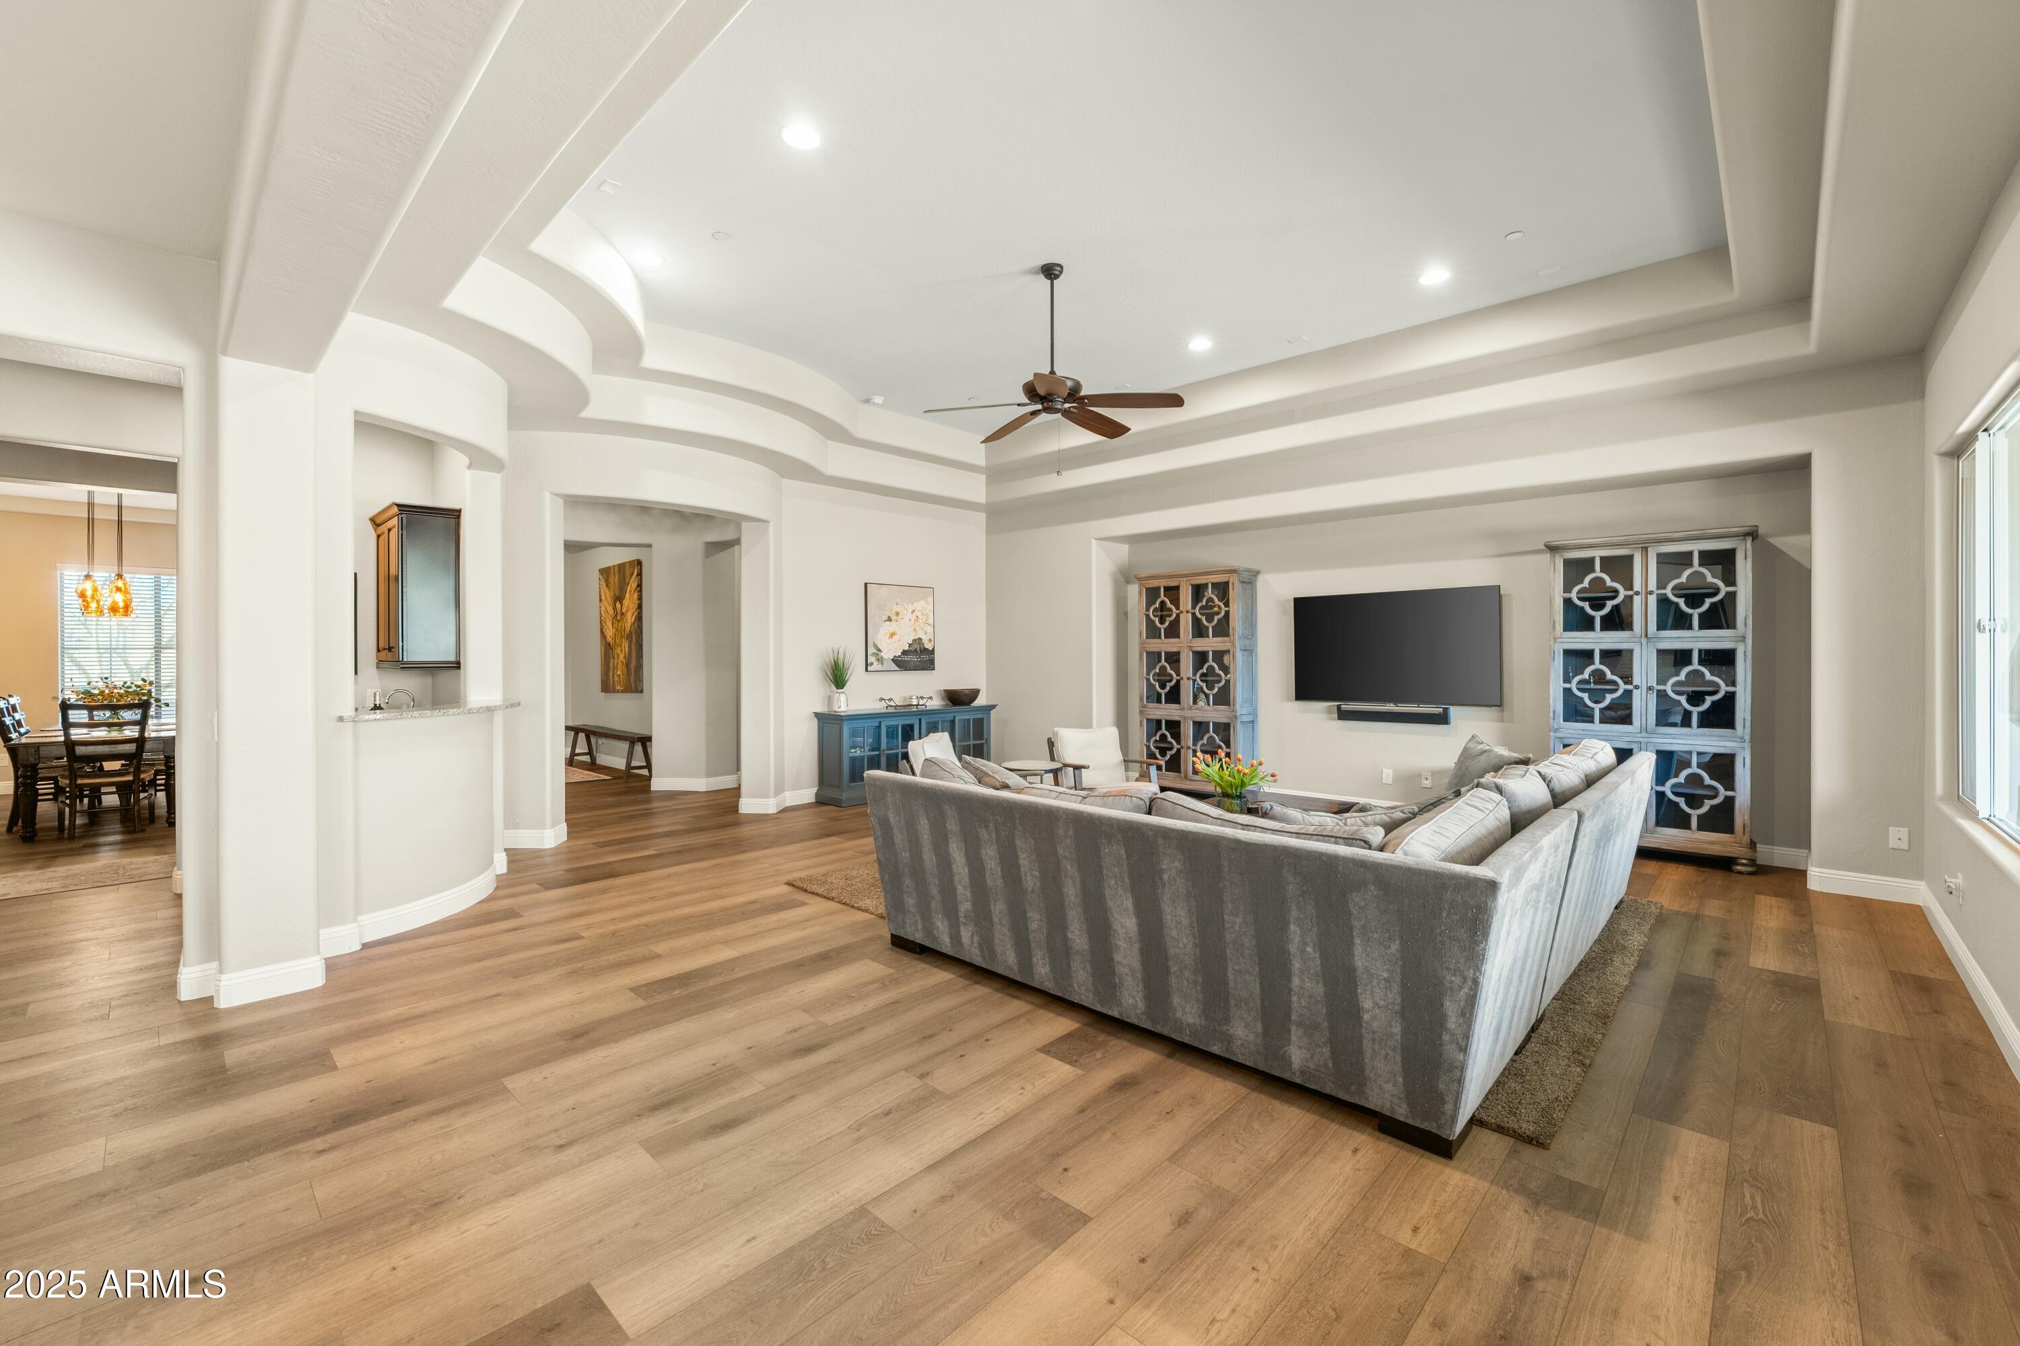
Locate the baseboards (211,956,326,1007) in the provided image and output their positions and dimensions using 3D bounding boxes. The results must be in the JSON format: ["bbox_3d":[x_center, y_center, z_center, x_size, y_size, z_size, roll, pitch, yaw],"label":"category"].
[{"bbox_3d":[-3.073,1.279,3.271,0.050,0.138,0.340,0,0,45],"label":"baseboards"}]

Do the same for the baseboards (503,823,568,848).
[{"bbox_3d":[-3.665,1.266,6.112,0.335,0.138,0.300,0,0,1],"label":"baseboards"}]

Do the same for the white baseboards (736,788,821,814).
[{"bbox_3d":[-2.159,1.249,7.573,0.300,0.140,0.840,0,0,45],"label":"white baseboards"}]

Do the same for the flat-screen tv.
[{"bbox_3d":[3.297,-0.213,6.802,1.680,0.960,0.070,0,0,43],"label":"flat-screen tv"}]

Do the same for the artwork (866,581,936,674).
[{"bbox_3d":[-1.201,-0.491,8.728,0.040,0.950,0.935,0,0,45],"label":"artwork"}]

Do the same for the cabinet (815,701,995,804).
[{"bbox_3d":[-1.050,0.851,8.574,0.480,0.915,2.140,0,0,45],"label":"cabinet"}]

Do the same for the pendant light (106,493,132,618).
[{"bbox_3d":[-7.713,-1.084,6.779,0.150,1.200,0.150,0,1,0],"label":"pendant light"}]

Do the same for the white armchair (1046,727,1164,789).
[{"bbox_3d":[0.740,0.841,5.949,0.680,0.800,0.760,-1,2,-41],"label":"white armchair"}]

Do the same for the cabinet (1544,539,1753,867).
[{"bbox_3d":[4.310,0.183,5.333,1.090,2.150,0.410,1,2,44],"label":"cabinet"}]

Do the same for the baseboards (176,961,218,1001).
[{"bbox_3d":[-3.371,1.280,3.257,0.050,0.138,0.120,0,0,45],"label":"baseboards"}]

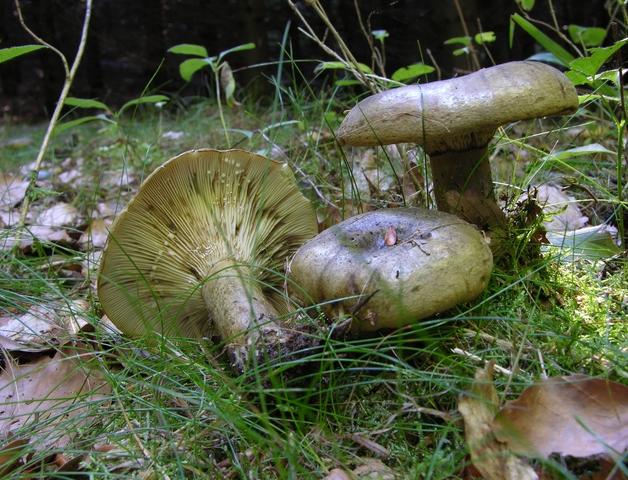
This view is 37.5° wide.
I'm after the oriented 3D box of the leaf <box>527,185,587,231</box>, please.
[{"bbox_3d":[0.158,-0.020,0.600,0.041,0.025,0.036,0,9,0],"label":"leaf"}]

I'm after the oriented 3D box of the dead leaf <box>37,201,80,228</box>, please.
[{"bbox_3d":[-0.200,-0.019,0.720,0.035,0.016,0.034,0,9,0],"label":"dead leaf"}]

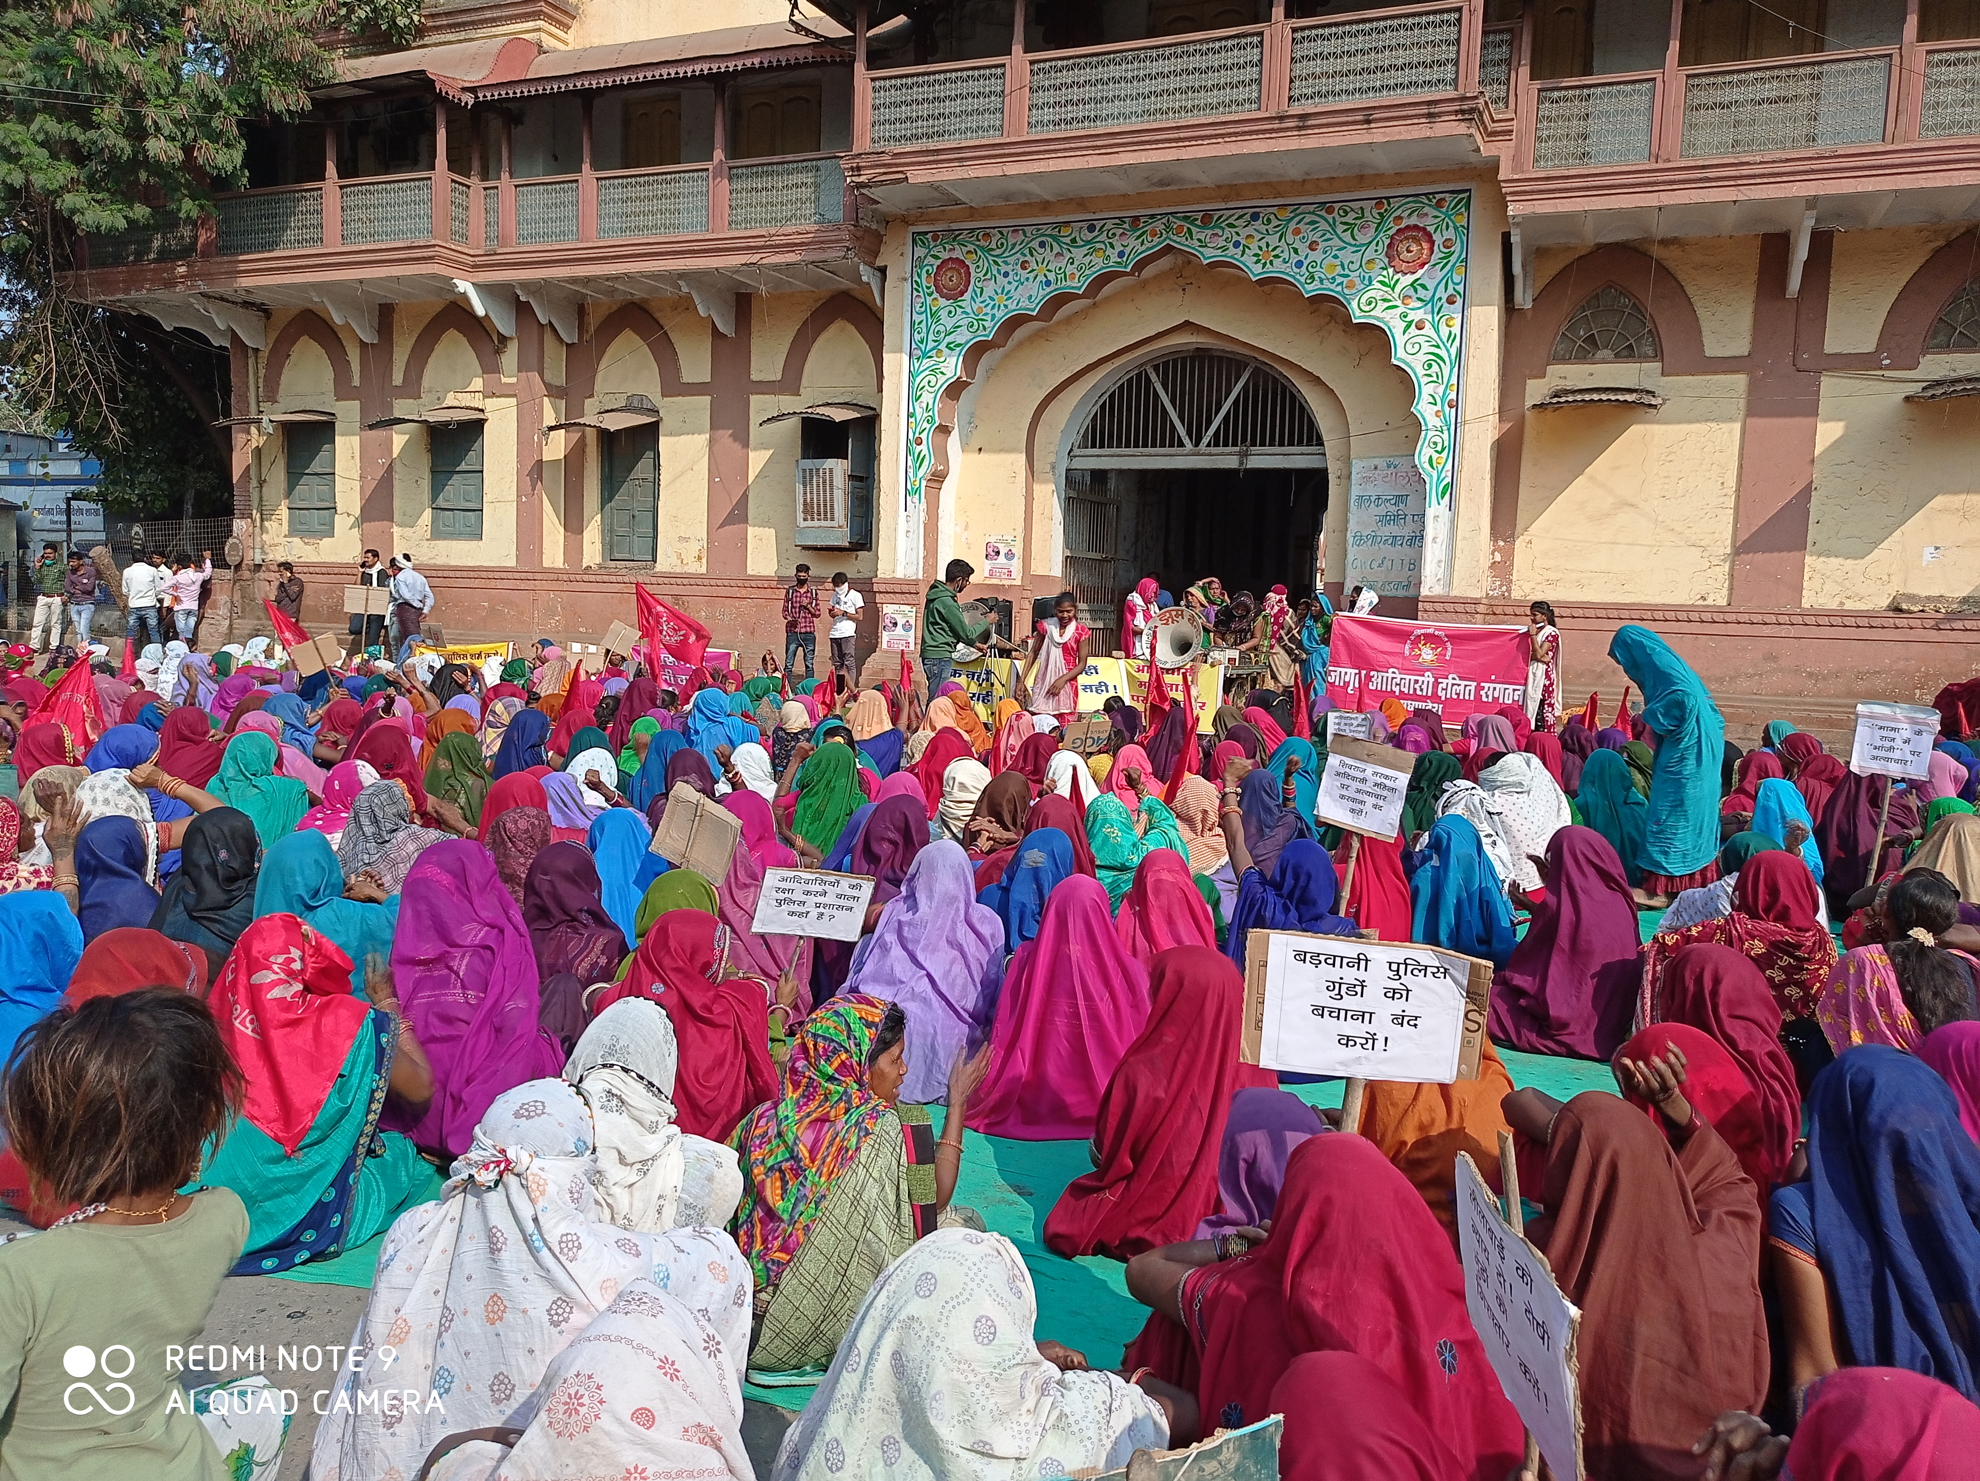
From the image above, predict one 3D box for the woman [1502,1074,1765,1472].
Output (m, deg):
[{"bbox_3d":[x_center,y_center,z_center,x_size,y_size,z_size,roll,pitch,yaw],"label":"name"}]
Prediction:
[{"bbox_3d":[1.054,0.944,2.734,0.460,0.760,0.580,2,5,-3],"label":"woman"}]

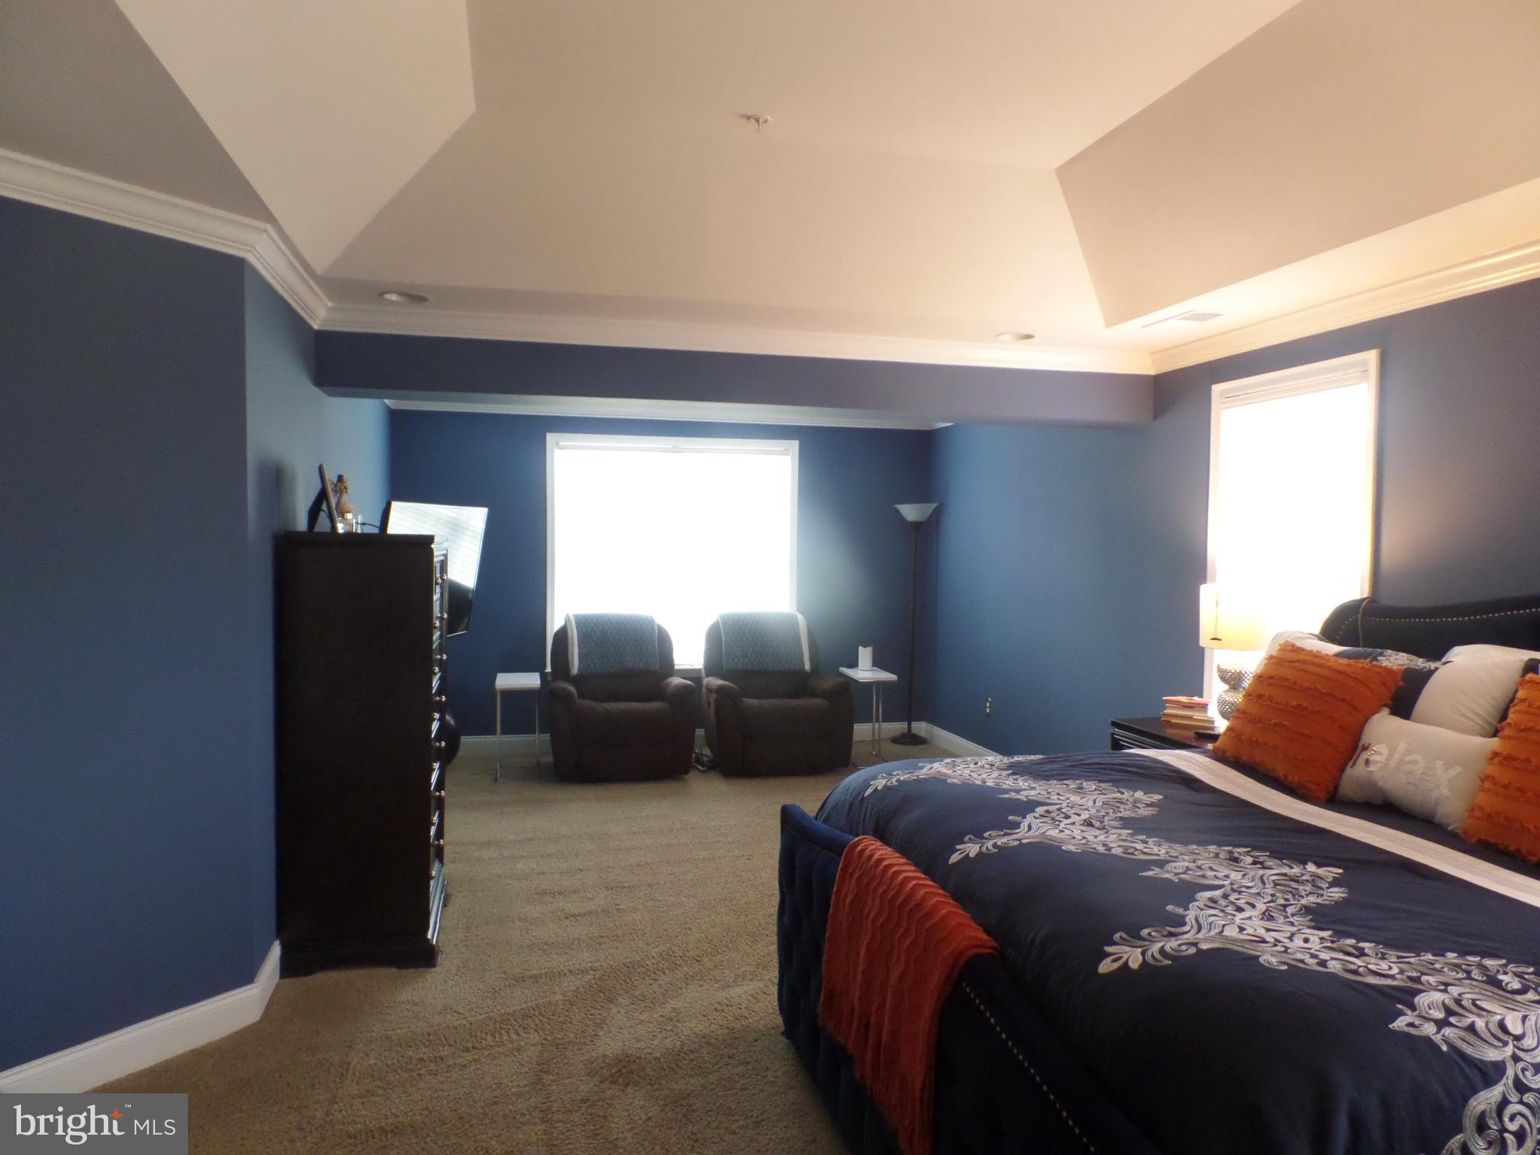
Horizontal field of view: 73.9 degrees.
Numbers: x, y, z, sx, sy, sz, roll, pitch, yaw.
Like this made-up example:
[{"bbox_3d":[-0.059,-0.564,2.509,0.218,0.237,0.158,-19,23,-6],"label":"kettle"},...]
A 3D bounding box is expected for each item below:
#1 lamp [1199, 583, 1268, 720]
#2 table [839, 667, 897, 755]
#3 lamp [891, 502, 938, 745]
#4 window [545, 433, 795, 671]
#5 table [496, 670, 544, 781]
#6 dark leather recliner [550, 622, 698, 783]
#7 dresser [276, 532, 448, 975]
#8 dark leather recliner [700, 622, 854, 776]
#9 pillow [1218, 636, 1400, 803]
[{"bbox_3d":[1.855,0.336,4.081,0.279,0.632,0.279,0,2,-14],"label":"lamp"},{"bbox_3d":[0.654,0.931,6.875,0.272,0.581,0.537,0,2,-10],"label":"table"},{"bbox_3d":[1.040,0.330,7.418,0.316,1.749,0.316,0,2,0],"label":"lamp"},{"bbox_3d":[-0.659,-0.164,7.139,1.757,1.624,0.103,0,2,-14],"label":"window"},{"bbox_3d":[-1.580,0.928,6.435,0.269,0.581,0.559,0,2,-14],"label":"table"},{"bbox_3d":[-0.977,0.730,6.563,0.889,0.978,0.882,0,2,-14],"label":"dark leather recliner"},{"bbox_3d":[-1.451,0.584,3.739,0.500,1.470,0.676,0,2,-14],"label":"dresser"},{"bbox_3d":[0.021,0.730,6.814,0.889,0.978,0.882,0,2,-14],"label":"dark leather recliner"},{"bbox_3d":[1.602,0.408,3.065,0.140,0.448,0.448,37,-6,-20],"label":"pillow"}]

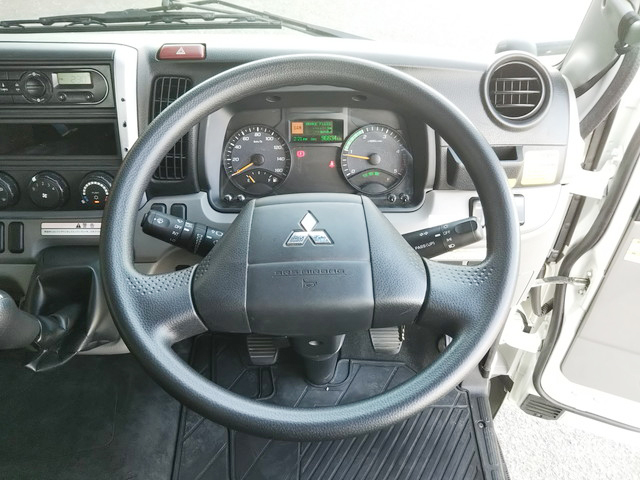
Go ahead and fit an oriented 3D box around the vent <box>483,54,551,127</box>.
[{"bbox_3d":[0.246,-0.187,0.695,0.080,0.085,0.030,0,11,1],"label":"vent"}]

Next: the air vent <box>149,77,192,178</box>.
[{"bbox_3d":[-0.190,-0.142,0.708,0.050,0.131,0.028,0,9,-4],"label":"air vent"}]

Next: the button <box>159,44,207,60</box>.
[{"bbox_3d":[-0.173,-0.236,0.697,0.058,0.020,0.018,0,9,0],"label":"button"}]

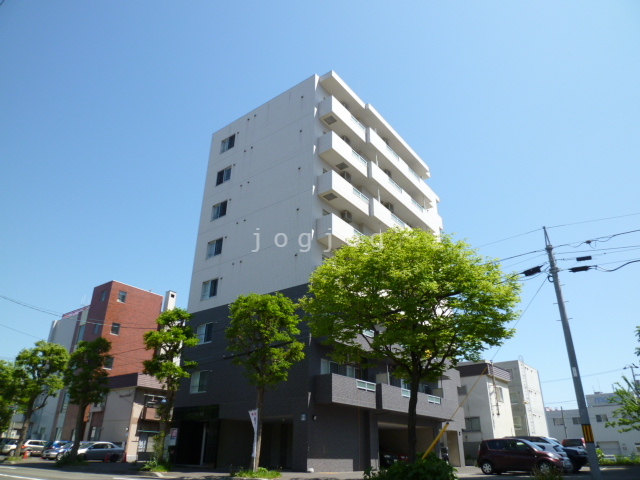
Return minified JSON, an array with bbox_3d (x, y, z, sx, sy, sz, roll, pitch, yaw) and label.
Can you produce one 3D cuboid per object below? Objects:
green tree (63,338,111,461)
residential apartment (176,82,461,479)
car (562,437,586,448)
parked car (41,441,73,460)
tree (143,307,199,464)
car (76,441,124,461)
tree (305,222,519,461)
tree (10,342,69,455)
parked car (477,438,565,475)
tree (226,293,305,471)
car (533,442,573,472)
[{"bbox_3d":[-14.587,9.742,27.549,2.510,7.280,2.510,-17,-31,33],"label":"green tree"},{"bbox_3d":[0.990,3.532,32.896,11.800,23.500,16.300,-17,-30,33],"label":"residential apartment"},{"bbox_3d":[19.728,15.962,33.406,1.700,1.720,4.300,-17,-31,33],"label":"car"},{"bbox_3d":[-20.535,17.524,36.884,1.700,1.500,4.200,-17,-31,33],"label":"parked car"},{"bbox_3d":[-7.715,7.361,22.973,2.590,7.870,2.590,-17,-31,33],"label":"tree"},{"bbox_3d":[-17.566,16.439,34.430,1.700,1.470,4.450,-17,-31,33],"label":"car"},{"bbox_3d":[3.167,3.905,15.814,7.600,8.400,7.500,-17,-30,33],"label":"tree"},{"bbox_3d":[-20.358,11.395,32.051,3.390,7.940,3.390,-17,-31,33],"label":"tree"},{"bbox_3d":[9.530,10.239,20.963,3.650,1.540,1.670,-14,-29,29],"label":"parked car"},{"bbox_3d":[-2.425,5.952,19.465,3.240,7.500,3.240,1,-25,0],"label":"tree"},{"bbox_3d":[10.594,11.244,22.995,4.100,1.490,1.700,-17,-31,33],"label":"car"}]

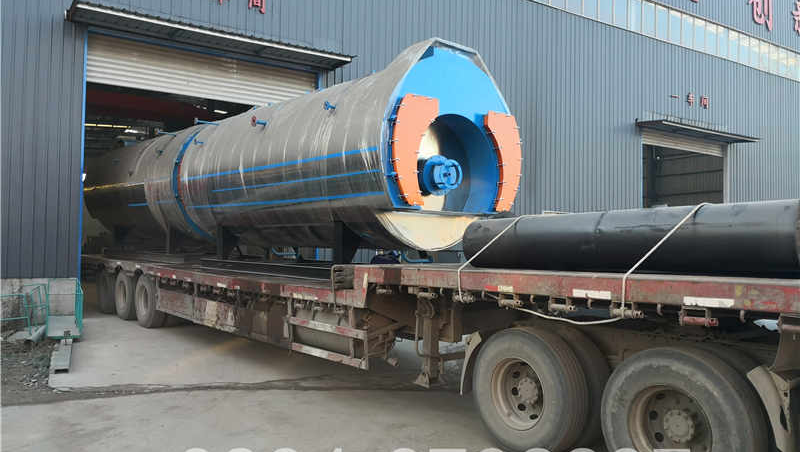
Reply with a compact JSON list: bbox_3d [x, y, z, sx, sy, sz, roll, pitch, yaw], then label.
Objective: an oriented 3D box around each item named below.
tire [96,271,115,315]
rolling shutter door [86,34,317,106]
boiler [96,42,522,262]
[{"bbox_3d":[-6.949,1.579,14.847,0.280,1.060,1.060,3,-3,-41],"label":"tire"},{"bbox_3d":[-4.711,-3.729,15.678,5.634,1.107,0.100,2,-2,-32],"label":"rolling shutter door"},{"bbox_3d":[-3.181,-0.876,12.431,2.550,2.890,12.054,3,-2,-41],"label":"boiler"}]

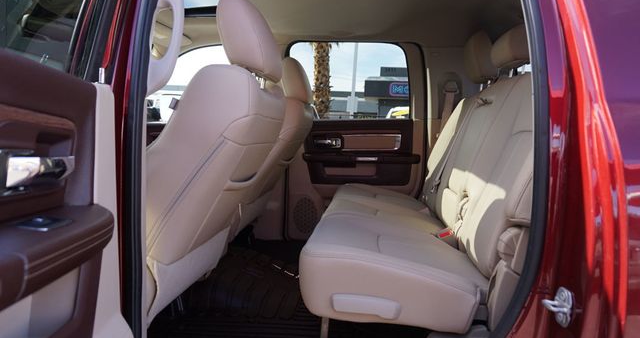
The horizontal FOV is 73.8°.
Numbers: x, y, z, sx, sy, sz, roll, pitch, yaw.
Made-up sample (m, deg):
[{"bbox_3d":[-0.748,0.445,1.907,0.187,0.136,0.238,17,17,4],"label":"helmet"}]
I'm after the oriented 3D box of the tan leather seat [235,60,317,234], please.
[{"bbox_3d":[-0.445,-0.087,2.199,0.850,0.980,0.570,0,3,7],"label":"tan leather seat"}]

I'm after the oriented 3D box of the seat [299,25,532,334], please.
[{"bbox_3d":[0.417,-0.150,1.666,0.780,0.960,1.500,0,3,7],"label":"seat"}]

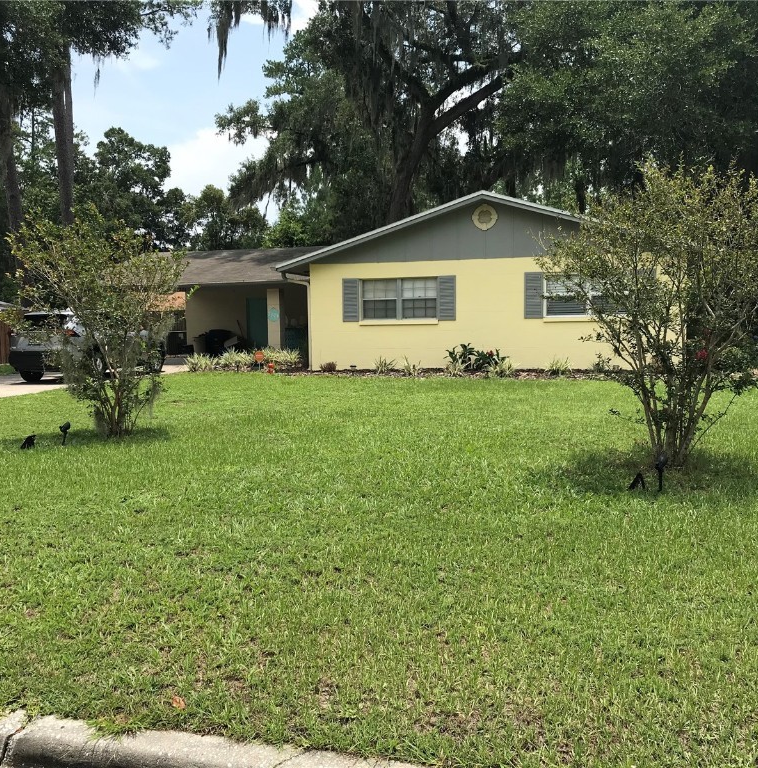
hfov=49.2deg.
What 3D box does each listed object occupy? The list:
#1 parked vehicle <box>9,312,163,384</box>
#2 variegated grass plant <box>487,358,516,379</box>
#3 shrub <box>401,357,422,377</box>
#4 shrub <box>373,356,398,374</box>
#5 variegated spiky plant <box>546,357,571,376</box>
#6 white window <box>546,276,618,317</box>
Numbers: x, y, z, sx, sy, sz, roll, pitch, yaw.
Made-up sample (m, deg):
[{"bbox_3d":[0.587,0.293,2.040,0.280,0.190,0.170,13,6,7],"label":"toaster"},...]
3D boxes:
[{"bbox_3d":[-7.116,-1.017,20.822,1.860,1.690,4.630,1,5,14],"label":"parked vehicle"},{"bbox_3d":[2.601,-0.334,17.584,0.612,0.405,0.579,1,5,16],"label":"variegated grass plant"},{"bbox_3d":[0.731,-0.396,18.219,0.419,0.432,0.397,1,5,16],"label":"shrub"},{"bbox_3d":[0.145,-0.412,18.438,0.497,0.393,0.470,1,5,16],"label":"shrub"},{"bbox_3d":[3.776,-0.362,17.401,0.498,0.401,0.471,1,5,16],"label":"variegated spiky plant"},{"bbox_3d":[4.550,-1.910,17.880,1.880,0.980,0.120,1,5,16],"label":"white window"}]

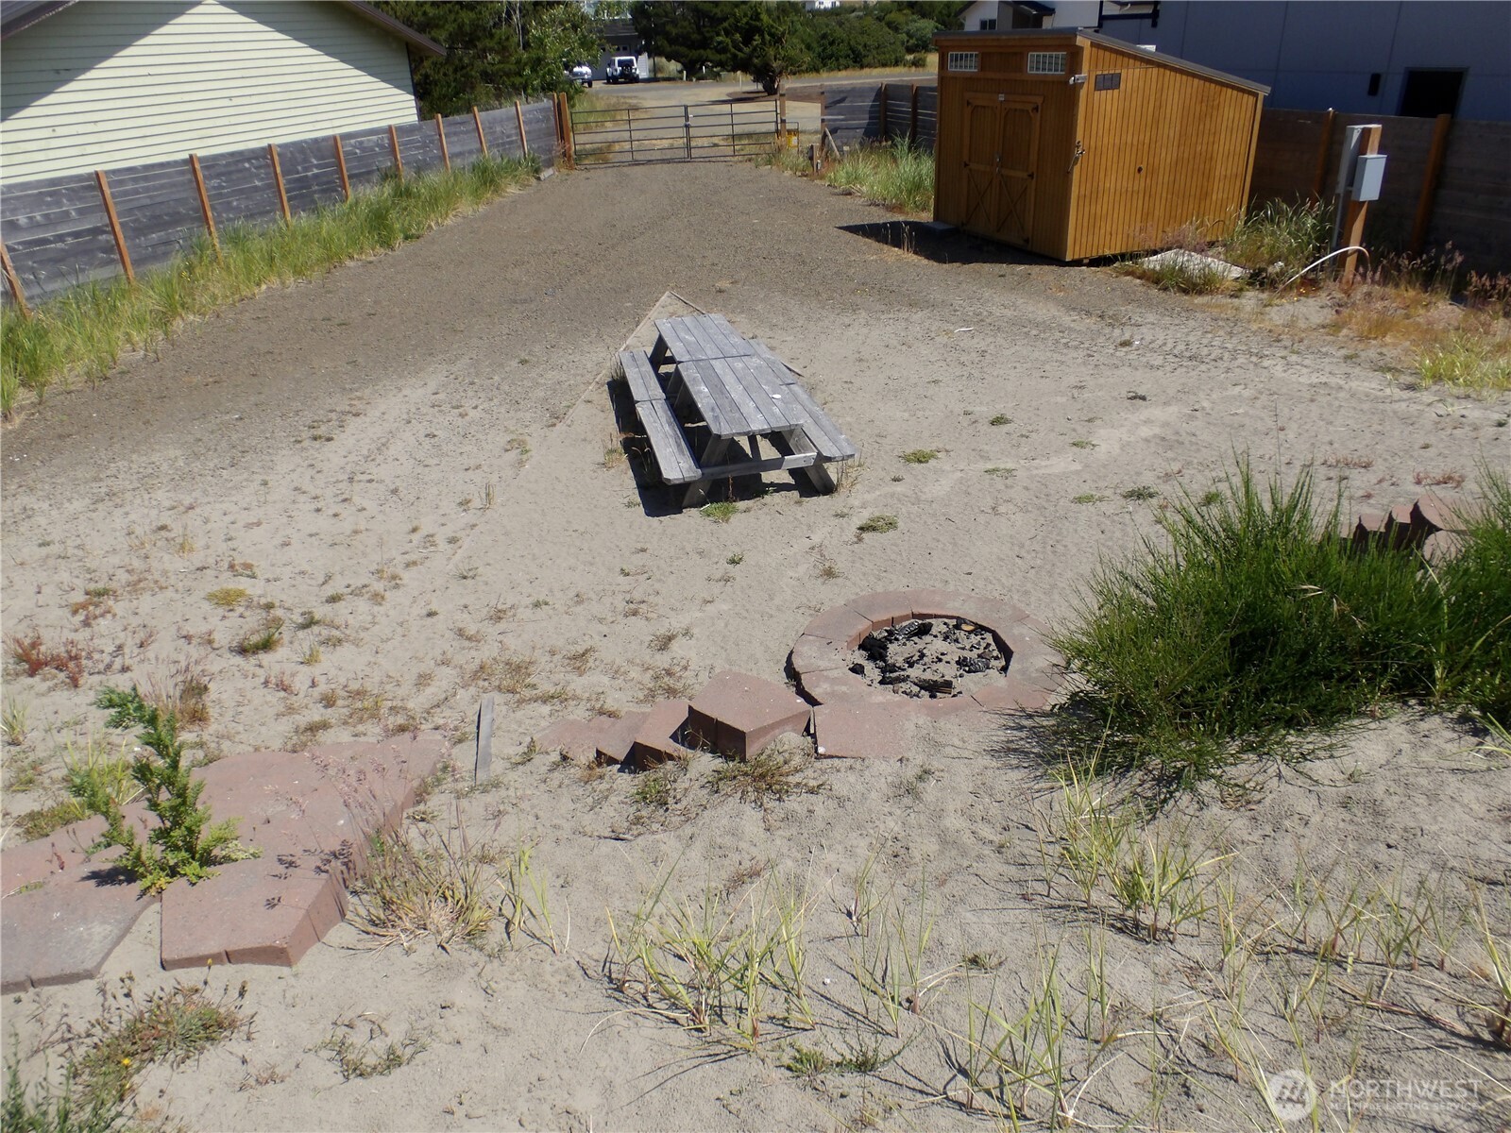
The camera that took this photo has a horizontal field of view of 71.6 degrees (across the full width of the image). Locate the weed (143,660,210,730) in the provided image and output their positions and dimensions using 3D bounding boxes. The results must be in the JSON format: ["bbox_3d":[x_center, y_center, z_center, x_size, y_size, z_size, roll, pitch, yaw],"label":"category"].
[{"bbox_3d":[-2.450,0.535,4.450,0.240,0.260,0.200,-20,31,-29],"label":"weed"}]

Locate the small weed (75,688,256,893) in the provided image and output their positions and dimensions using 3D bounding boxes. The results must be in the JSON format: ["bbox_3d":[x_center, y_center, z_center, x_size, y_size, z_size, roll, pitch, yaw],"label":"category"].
[{"bbox_3d":[-2.093,0.768,3.705,0.554,0.669,0.443,-23,33,-33],"label":"small weed"}]

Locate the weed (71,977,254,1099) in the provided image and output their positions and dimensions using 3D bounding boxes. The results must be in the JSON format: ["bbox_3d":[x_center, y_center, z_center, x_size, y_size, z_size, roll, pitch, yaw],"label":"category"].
[{"bbox_3d":[-1.391,1.102,2.451,0.371,0.103,0.237,-24,34,-35],"label":"weed"}]

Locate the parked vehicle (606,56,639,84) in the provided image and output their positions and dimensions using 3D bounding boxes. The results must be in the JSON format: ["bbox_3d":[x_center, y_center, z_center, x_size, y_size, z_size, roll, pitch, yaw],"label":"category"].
[{"bbox_3d":[-10.238,-37.984,79.922,1.870,1.840,4.300,-9,28,-12],"label":"parked vehicle"}]

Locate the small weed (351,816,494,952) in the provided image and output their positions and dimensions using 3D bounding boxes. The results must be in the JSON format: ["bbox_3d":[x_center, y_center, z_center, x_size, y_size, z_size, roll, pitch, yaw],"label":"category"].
[{"bbox_3d":[-0.932,0.886,2.936,0.371,0.258,0.309,-14,29,-21],"label":"small weed"}]

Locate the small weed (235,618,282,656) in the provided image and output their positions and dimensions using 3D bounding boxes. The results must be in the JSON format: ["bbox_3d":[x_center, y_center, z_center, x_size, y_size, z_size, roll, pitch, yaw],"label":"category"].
[{"bbox_3d":[-2.982,0.411,6.299,0.268,0.184,0.214,-18,30,-25],"label":"small weed"}]

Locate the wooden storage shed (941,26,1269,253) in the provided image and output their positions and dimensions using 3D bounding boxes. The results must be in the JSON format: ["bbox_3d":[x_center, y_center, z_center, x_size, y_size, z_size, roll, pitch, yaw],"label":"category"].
[{"bbox_3d":[5.038,-6.575,15.909,3.279,2.925,3.735,-13,28,-17],"label":"wooden storage shed"}]

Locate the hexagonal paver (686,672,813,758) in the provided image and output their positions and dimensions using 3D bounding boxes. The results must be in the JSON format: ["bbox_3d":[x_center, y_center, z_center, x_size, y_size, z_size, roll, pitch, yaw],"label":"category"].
[{"bbox_3d":[-0.044,0.593,4.187,0.469,0.157,0.328,19,35,37],"label":"hexagonal paver"}]

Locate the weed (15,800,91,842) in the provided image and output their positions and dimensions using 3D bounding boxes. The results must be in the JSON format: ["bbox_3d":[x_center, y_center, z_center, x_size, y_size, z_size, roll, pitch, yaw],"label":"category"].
[{"bbox_3d":[-2.295,0.825,3.415,0.210,0.080,0.140,-24,34,-35],"label":"weed"}]

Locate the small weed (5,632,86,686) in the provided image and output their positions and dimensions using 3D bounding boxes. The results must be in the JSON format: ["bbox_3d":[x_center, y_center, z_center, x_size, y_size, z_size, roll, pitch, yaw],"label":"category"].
[{"bbox_3d":[-3.690,0.485,5.450,0.330,0.160,0.300,-23,33,-33],"label":"small weed"}]

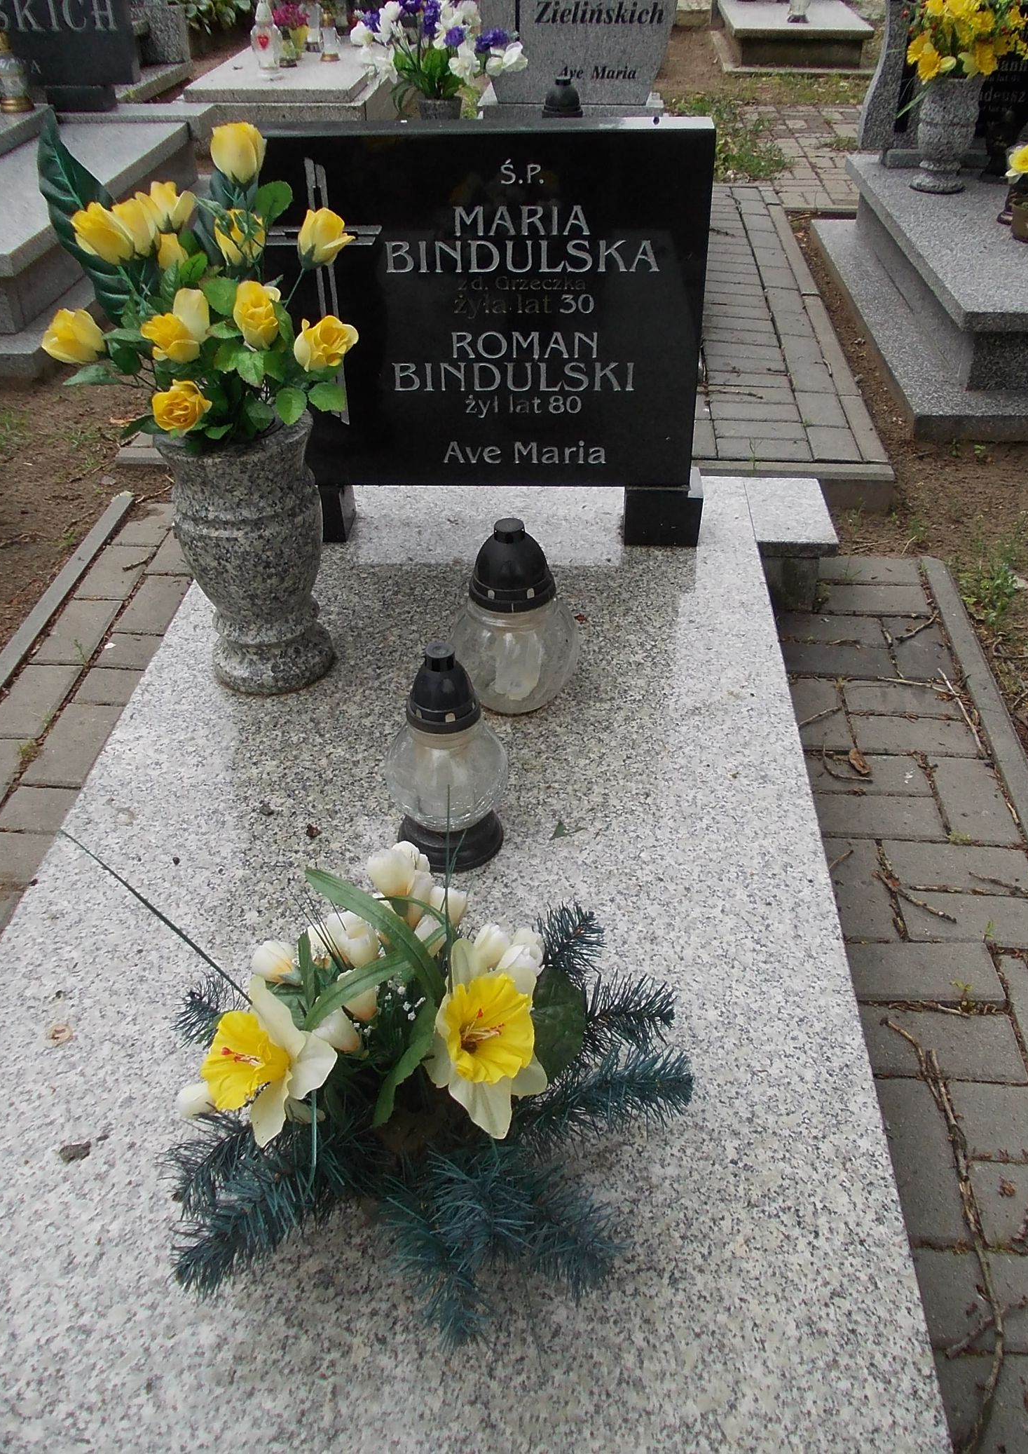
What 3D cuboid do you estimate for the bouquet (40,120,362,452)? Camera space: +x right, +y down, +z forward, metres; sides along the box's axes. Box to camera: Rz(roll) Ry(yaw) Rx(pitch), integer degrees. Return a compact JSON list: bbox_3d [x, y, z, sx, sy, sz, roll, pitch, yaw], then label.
[{"bbox_3d":[-0.364,-0.488,1.353,0.380,0.390,0.320,2,38,4],"label":"bouquet"}]

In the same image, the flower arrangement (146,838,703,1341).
[{"bbox_3d":[-0.088,0.267,1.003,0.480,0.260,0.400,2,38,4],"label":"flower arrangement"}]

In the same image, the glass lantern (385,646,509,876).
[{"bbox_3d":[-0.075,0.027,1.302,0.137,0.272,0.137,2,38,4],"label":"glass lantern"}]

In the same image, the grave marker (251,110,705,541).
[{"bbox_3d":[-0.051,-0.622,1.918,0.720,0.640,0.120,1,35,3],"label":"grave marker"}]

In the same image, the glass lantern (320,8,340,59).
[{"bbox_3d":[-0.767,-2.845,4.837,0.082,0.181,0.082,2,38,4],"label":"glass lantern"}]

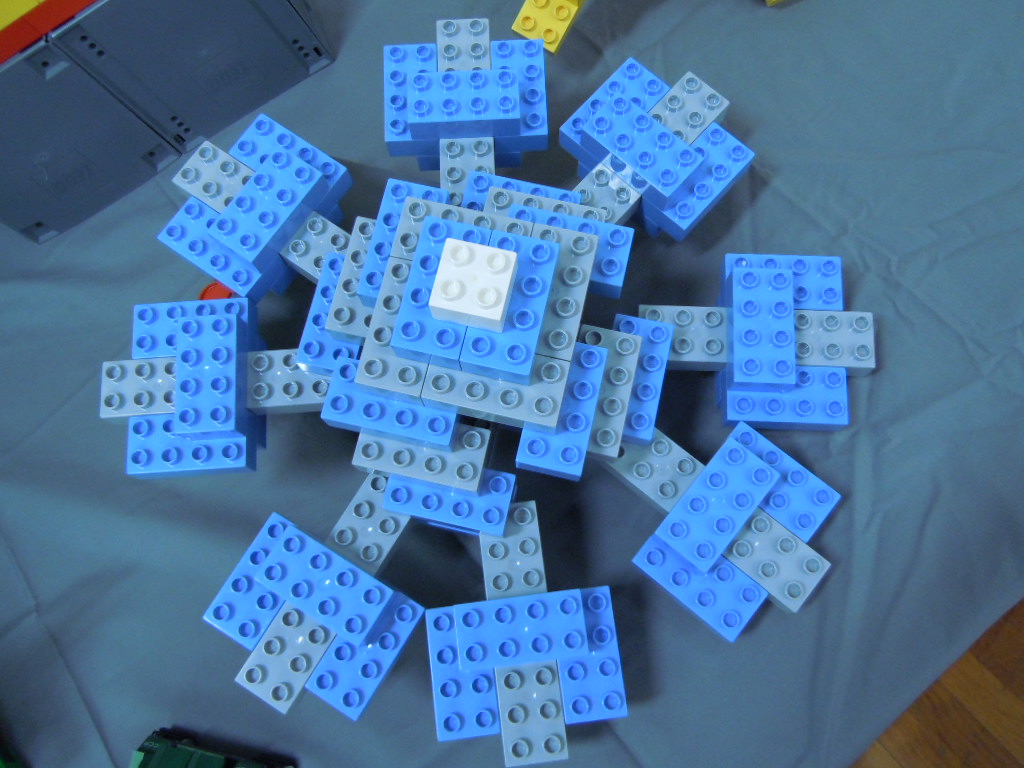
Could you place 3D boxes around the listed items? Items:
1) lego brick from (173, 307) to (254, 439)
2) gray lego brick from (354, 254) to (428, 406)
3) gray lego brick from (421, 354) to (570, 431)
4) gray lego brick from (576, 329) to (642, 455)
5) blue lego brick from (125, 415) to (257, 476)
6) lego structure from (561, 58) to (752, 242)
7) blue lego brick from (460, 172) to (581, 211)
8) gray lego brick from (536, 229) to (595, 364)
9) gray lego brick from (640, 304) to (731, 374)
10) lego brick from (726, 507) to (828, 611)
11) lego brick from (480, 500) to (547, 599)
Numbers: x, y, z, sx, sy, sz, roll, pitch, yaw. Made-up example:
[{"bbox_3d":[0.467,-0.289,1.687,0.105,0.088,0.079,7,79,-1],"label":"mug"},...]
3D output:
[{"bbox_3d":[-0.160,-0.004,0.473,0.032,0.024,0.064,-4,76,0],"label":"lego brick"},{"bbox_3d":[-0.050,-0.025,0.424,0.032,0.023,0.064,12,76,5],"label":"gray lego brick"},{"bbox_3d":[-0.006,0.000,0.413,0.064,0.023,0.032,12,76,4],"label":"gray lego brick"},{"bbox_3d":[0.044,0.005,0.453,0.032,0.023,0.064,12,76,5],"label":"gray lego brick"},{"bbox_3d":[-0.176,0.033,0.490,0.064,0.022,0.032,-4,76,0],"label":"blue lego brick"},{"bbox_3d":[0.074,-0.128,0.524,0.096,0.062,0.128,42,81,10],"label":"lego structure"},{"bbox_3d":[0.005,-0.096,0.498,0.064,0.024,0.032,13,77,4],"label":"blue lego brick"},{"bbox_3d":[0.020,-0.042,0.423,0.032,0.023,0.064,12,76,4],"label":"gray lego brick"},{"bbox_3d":[0.102,-0.025,0.495,0.064,0.024,0.032,2,76,2],"label":"gray lego brick"},{"bbox_3d":[0.130,0.087,0.466,0.064,0.024,0.032,38,80,11],"label":"lego brick"},{"bbox_3d":[0.002,0.096,0.468,0.032,0.023,0.064,-7,76,-1],"label":"lego brick"}]

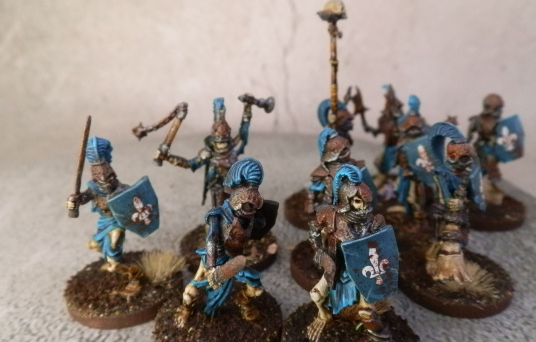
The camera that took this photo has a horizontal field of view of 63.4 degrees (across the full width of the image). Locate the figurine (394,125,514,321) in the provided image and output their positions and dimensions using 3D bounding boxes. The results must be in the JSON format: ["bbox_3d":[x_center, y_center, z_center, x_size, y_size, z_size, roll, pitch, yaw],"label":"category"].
[{"bbox_3d":[0.042,0.008,0.093,0.025,0.038,0.025,-4,22,-7],"label":"figurine"}]

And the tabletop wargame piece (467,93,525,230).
[{"bbox_3d":[0.064,-0.005,0.125,0.025,0.036,0.025,-3,22,-5],"label":"tabletop wargame piece"}]

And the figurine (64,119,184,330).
[{"bbox_3d":[-0.032,0.008,0.090,0.025,0.041,0.025,20,30,41],"label":"figurine"}]

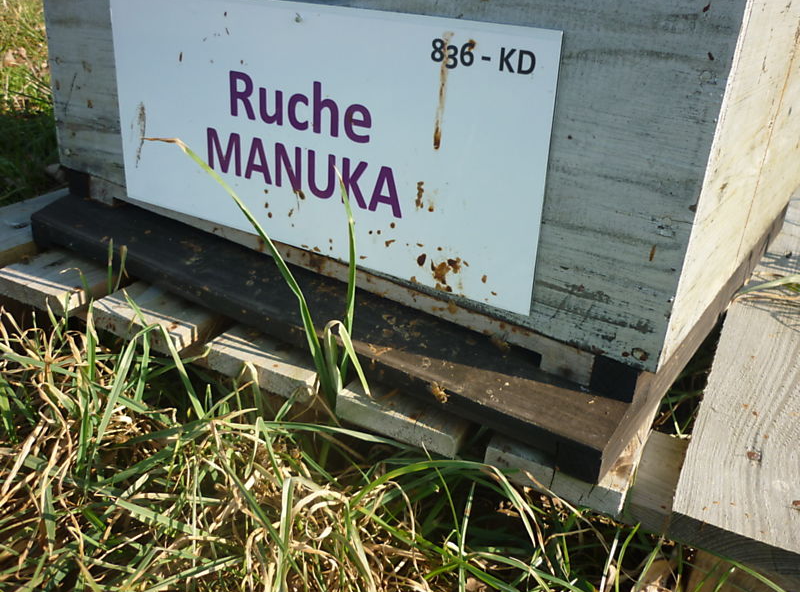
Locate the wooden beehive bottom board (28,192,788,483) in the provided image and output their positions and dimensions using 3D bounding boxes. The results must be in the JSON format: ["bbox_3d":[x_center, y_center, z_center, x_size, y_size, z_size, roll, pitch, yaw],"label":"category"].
[{"bbox_3d":[0.056,-0.079,0.685,0.467,0.052,0.533,19,28,29],"label":"wooden beehive bottom board"}]

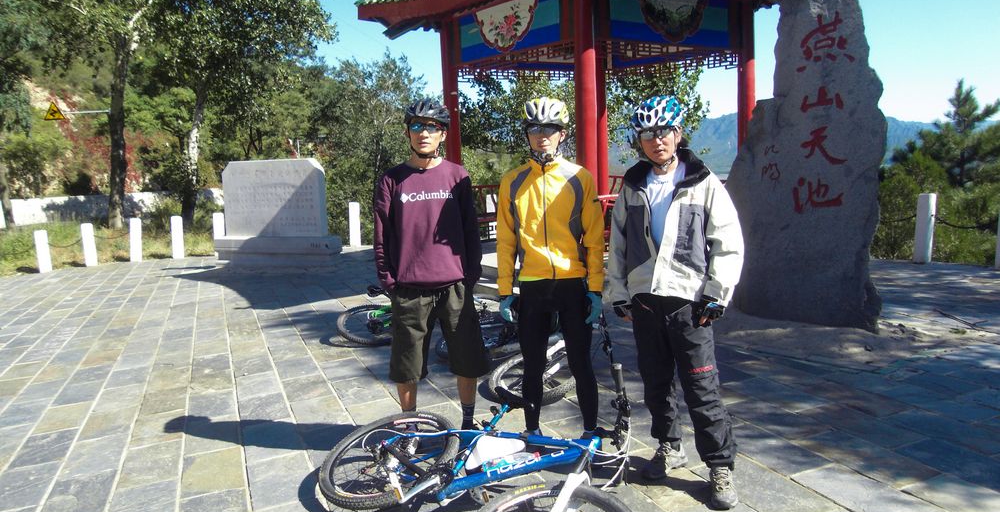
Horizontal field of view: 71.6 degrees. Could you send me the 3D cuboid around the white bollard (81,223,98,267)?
[{"bbox_3d":[-7.414,-0.190,12.537,0.210,0.780,0.210,-1,6,0],"label":"white bollard"}]

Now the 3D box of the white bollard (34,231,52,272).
[{"bbox_3d":[-8.550,-0.084,13.000,0.200,0.820,0.200,-7,8,-30],"label":"white bollard"}]

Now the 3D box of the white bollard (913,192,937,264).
[{"bbox_3d":[5.550,-0.359,9.050,0.200,0.890,0.200,1,8,30],"label":"white bollard"}]

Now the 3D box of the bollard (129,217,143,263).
[{"bbox_3d":[-7.209,-0.307,13.750,0.200,0.870,0.200,-6,8,-26],"label":"bollard"}]

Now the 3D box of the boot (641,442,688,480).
[{"bbox_3d":[0.785,0.967,3.278,0.110,0.120,0.290,5,9,45],"label":"boot"}]

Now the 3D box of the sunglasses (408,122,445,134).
[{"bbox_3d":[-0.361,-0.639,3.449,0.145,0.050,0.150,0,7,12],"label":"sunglasses"}]

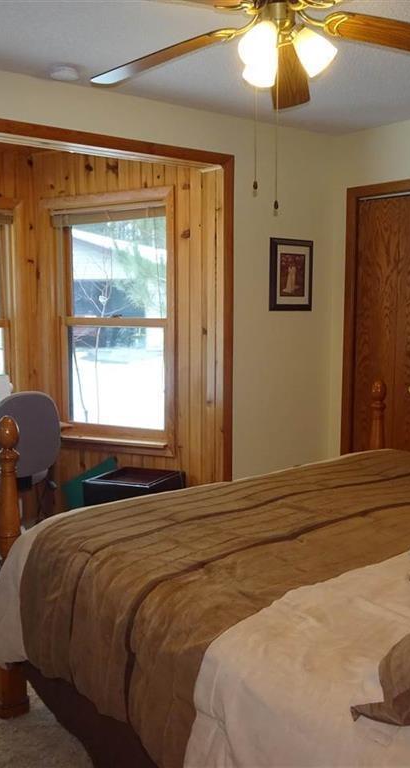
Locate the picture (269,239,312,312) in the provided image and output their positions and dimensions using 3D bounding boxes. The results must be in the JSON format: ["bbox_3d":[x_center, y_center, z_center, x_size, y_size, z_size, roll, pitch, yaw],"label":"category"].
[{"bbox_3d":[0.528,-0.656,4.288,0.342,0.428,0.022,-5,9,-37],"label":"picture"}]

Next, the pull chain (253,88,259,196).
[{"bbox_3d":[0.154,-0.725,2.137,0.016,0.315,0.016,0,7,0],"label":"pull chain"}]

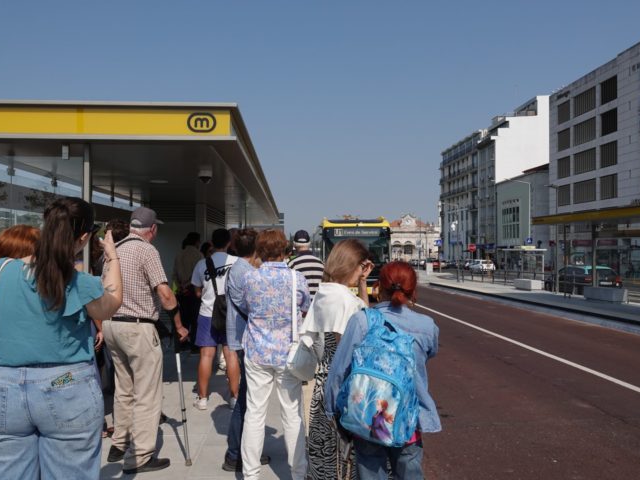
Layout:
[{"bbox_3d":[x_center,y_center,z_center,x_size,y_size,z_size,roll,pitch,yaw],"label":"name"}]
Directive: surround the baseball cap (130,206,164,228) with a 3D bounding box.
[{"bbox_3d":[-1.208,-0.157,3.900,0.180,0.145,0.270,0,-1,28],"label":"baseball cap"}]

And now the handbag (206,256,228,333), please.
[{"bbox_3d":[-0.952,0.514,5.280,0.270,0.700,0.200,0,-1,-14],"label":"handbag"}]

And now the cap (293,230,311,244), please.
[{"bbox_3d":[-0.193,-0.029,6.000,0.180,0.140,0.260,0,-1,1],"label":"cap"}]

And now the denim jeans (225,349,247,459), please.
[{"bbox_3d":[-0.510,1.053,3.970,0.350,0.980,0.280,0,-1,16],"label":"denim jeans"}]

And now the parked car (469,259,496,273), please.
[{"bbox_3d":[19.587,3.122,67.500,1.800,1.480,4.300,0,-1,-2],"label":"parked car"}]

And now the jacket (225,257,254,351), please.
[{"bbox_3d":[-0.493,0.447,3.970,0.420,0.670,0.300,0,-1,20],"label":"jacket"}]

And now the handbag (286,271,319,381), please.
[{"bbox_3d":[-0.111,0.542,3.550,0.120,0.690,0.250,0,-1,32],"label":"handbag"}]

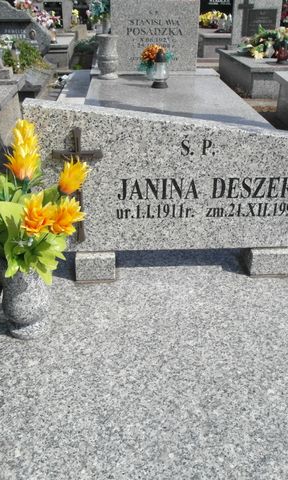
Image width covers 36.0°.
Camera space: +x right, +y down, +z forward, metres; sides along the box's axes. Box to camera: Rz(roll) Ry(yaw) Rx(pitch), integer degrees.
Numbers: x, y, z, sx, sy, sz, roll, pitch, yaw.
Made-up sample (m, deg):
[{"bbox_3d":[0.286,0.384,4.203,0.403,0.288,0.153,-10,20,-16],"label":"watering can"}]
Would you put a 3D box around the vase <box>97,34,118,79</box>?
[{"bbox_3d":[-0.245,-1.241,3.013,0.140,0.260,0.140,-1,31,-3],"label":"vase"}]

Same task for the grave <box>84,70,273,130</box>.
[{"bbox_3d":[0.131,-0.690,2.417,0.890,0.080,1.520,-1,31,-3],"label":"grave"}]

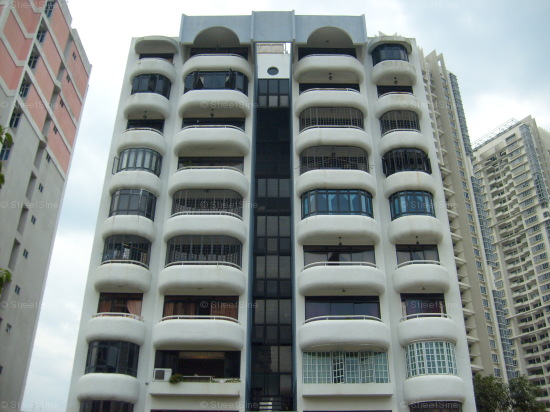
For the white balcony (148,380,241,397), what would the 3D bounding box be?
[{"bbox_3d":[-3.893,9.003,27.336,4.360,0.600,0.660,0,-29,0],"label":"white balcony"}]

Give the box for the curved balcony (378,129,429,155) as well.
[{"bbox_3d":[7.976,-3.931,34.306,3.036,1.552,0.962,0,-29,0],"label":"curved balcony"}]

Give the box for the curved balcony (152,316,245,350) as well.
[{"bbox_3d":[-3.895,6.494,28.288,4.623,1.447,1.320,0,-29,0],"label":"curved balcony"}]

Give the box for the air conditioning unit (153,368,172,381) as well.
[{"bbox_3d":[-5.410,8.256,27.025,0.854,0.600,0.330,0,-29,0],"label":"air conditioning unit"}]

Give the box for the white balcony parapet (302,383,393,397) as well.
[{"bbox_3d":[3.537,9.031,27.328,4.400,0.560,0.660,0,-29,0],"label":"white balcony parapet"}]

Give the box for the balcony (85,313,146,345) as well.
[{"bbox_3d":[-8.479,6.507,29.569,2.980,1.410,1.035,0,-28,0],"label":"balcony"}]

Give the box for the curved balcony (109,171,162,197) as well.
[{"bbox_3d":[-8.493,-1.310,33.796,3.060,1.152,1.140,0,-29,0],"label":"curved balcony"}]

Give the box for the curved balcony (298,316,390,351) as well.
[{"bbox_3d":[3.558,6.512,28.284,4.659,1.447,1.320,0,-29,0],"label":"curved balcony"}]

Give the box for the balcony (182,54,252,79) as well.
[{"bbox_3d":[-3.874,-9.226,37.130,4.567,1.440,1.140,0,-28,0],"label":"balcony"}]

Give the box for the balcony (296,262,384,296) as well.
[{"bbox_3d":[3.600,3.892,29.744,4.621,1.447,1.320,0,-29,0],"label":"balcony"}]

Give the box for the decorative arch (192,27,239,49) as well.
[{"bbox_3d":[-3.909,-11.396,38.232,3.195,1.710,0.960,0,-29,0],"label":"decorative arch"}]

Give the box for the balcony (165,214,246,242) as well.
[{"bbox_3d":[-3.910,1.331,31.480,4.567,1.260,1.140,0,-28,0],"label":"balcony"}]

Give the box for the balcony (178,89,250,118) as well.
[{"bbox_3d":[-3.815,-6.384,35.088,4.617,1.195,1.268,0,-28,0],"label":"balcony"}]

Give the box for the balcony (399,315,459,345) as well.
[{"bbox_3d":[7.928,6.382,28.692,3.036,1.508,0.962,0,-29,0],"label":"balcony"}]

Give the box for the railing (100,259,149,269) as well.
[{"bbox_3d":[-8.501,3.366,31.293,2.685,0.306,0.990,0,-29,0],"label":"railing"}]

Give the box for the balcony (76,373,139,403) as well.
[{"bbox_3d":[-8.489,9.252,28.100,2.980,1.185,1.035,0,-28,0],"label":"balcony"}]

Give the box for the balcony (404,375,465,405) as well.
[{"bbox_3d":[8.031,9.218,27.585,3.151,1.224,1.151,0,-28,0],"label":"balcony"}]

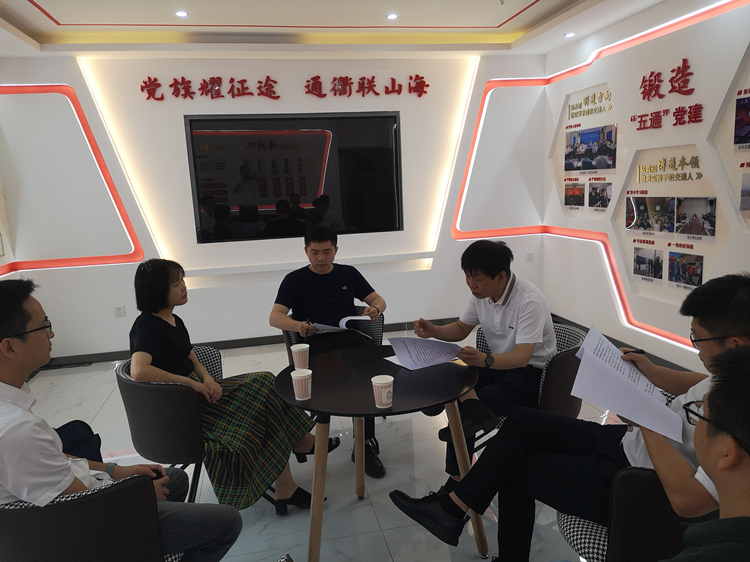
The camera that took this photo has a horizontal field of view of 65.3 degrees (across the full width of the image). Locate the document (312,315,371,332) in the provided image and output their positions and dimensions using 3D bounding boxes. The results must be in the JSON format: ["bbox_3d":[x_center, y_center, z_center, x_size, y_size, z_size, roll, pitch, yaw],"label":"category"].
[{"bbox_3d":[-0.170,0.220,2.953,0.280,0.090,0.240,-5,3,-12],"label":"document"}]

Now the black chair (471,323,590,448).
[{"bbox_3d":[0.771,0.628,2.811,0.570,0.760,0.570,-7,11,-26],"label":"black chair"}]

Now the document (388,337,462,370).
[{"bbox_3d":[0.234,0.283,2.450,0.290,0.050,0.210,-14,38,-25],"label":"document"}]

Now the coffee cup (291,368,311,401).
[{"bbox_3d":[-0.260,0.376,2.103,0.079,0.090,0.079,-5,10,-12],"label":"coffee cup"}]

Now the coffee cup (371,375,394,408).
[{"bbox_3d":[0.029,0.381,1.992,0.079,0.092,0.079,-3,10,0],"label":"coffee cup"}]

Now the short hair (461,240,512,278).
[{"bbox_3d":[0.476,-0.075,2.472,0.220,0.185,0.180,-28,21,-28],"label":"short hair"}]

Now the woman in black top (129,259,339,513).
[{"bbox_3d":[-0.600,0.491,2.602,0.880,1.220,0.490,-4,10,-6],"label":"woman in black top"}]

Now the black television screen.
[{"bbox_3d":[-0.685,-0.956,5.354,1.920,1.110,0.070,-5,10,-12],"label":"black television screen"}]

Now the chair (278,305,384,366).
[{"bbox_3d":[-0.224,0.577,3.372,0.580,0.760,0.570,-7,11,-26],"label":"chair"}]

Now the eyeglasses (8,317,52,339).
[{"bbox_3d":[-1.016,0.141,1.666,0.145,0.045,0.142,-18,17,-38],"label":"eyeglasses"}]

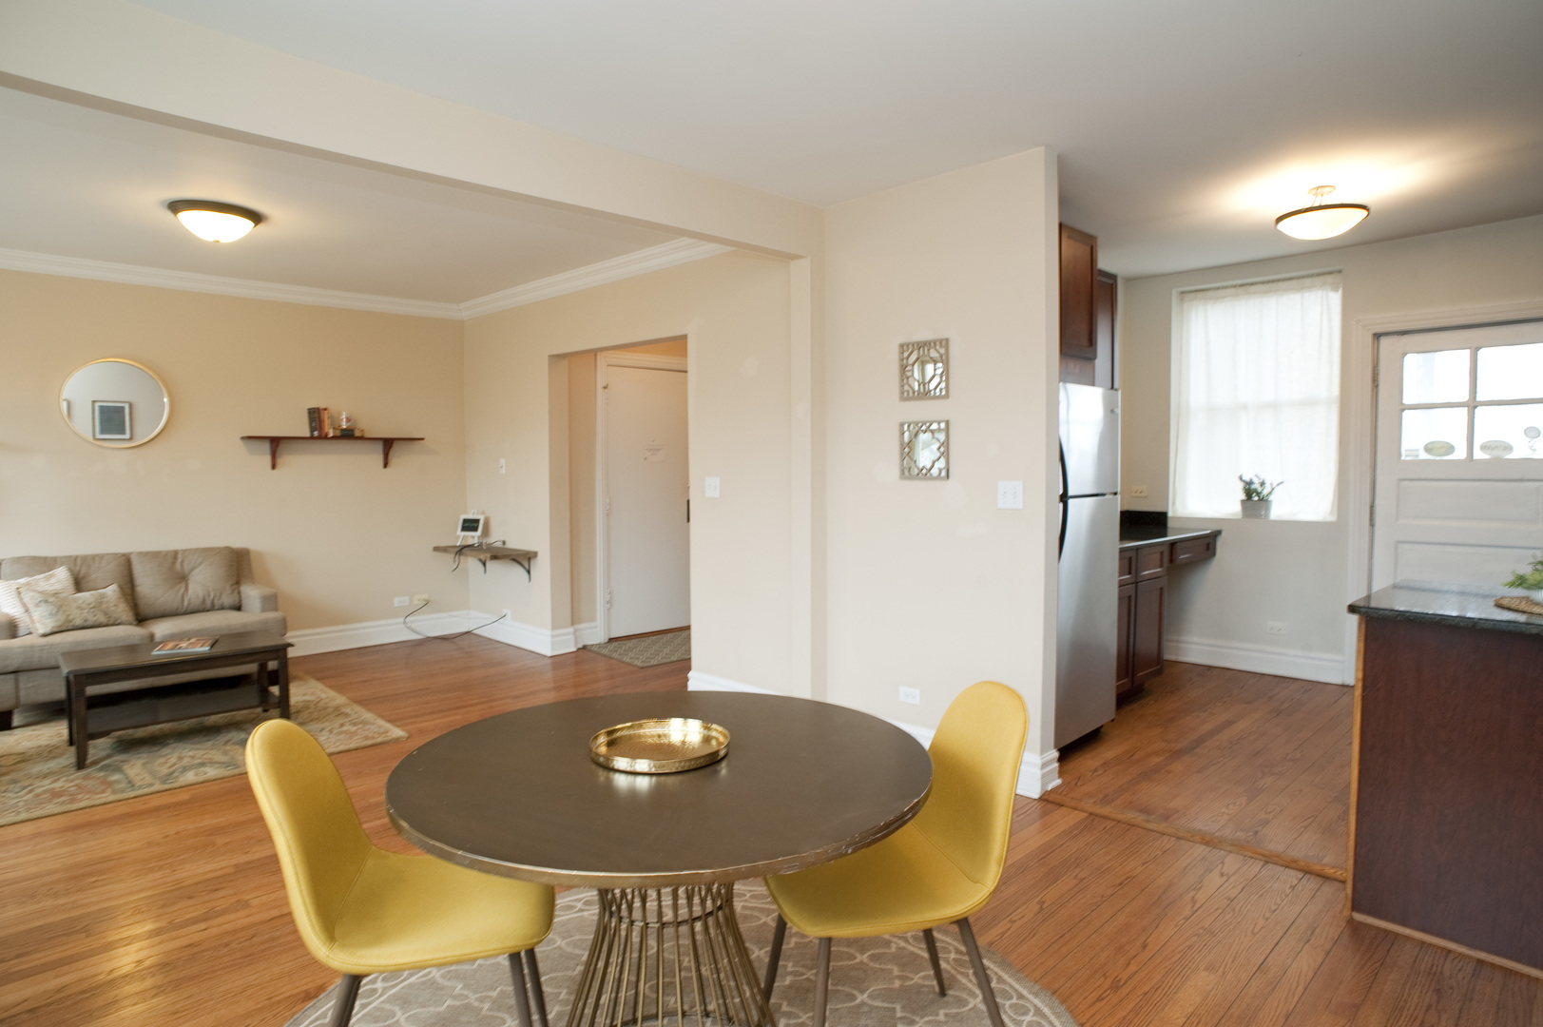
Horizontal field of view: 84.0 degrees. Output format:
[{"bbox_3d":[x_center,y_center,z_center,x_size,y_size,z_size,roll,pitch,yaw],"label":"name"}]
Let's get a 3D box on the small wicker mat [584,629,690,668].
[{"bbox_3d":[-0.615,0.970,6.541,1.450,0.012,0.880,-4,5,-44],"label":"small wicker mat"}]

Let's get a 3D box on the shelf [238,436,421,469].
[{"bbox_3d":[-3.104,-0.431,6.155,0.195,0.223,1.180,3,5,45],"label":"shelf"}]

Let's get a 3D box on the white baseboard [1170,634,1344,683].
[{"bbox_3d":[2.972,0.910,5.396,0.022,0.160,1.060,-4,5,-44],"label":"white baseboard"}]

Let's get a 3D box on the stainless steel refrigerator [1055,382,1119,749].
[{"bbox_3d":[1.192,0.245,4.155,0.745,1.658,0.745,-4,5,-44],"label":"stainless steel refrigerator"}]

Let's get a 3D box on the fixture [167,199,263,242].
[{"bbox_3d":[-2.684,-1.390,4.150,0.385,0.136,0.385,-4,5,-44],"label":"fixture"}]

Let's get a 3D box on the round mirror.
[{"bbox_3d":[-4.057,-0.685,5.314,0.550,0.550,0.030,-4,5,-44],"label":"round mirror"}]

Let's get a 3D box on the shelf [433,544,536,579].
[{"bbox_3d":[-2.132,0.376,6.360,0.360,0.225,0.950,-4,5,-44],"label":"shelf"}]

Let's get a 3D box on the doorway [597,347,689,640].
[{"bbox_3d":[-0.972,-0.139,6.831,0.100,2.220,1.050,3,5,45],"label":"doorway"}]

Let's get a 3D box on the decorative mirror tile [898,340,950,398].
[{"bbox_3d":[0.656,-0.623,3.726,0.256,0.253,0.026,3,5,45],"label":"decorative mirror tile"}]

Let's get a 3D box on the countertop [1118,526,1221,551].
[{"bbox_3d":[2.098,0.159,5.207,0.640,0.032,1.730,3,5,45],"label":"countertop"}]

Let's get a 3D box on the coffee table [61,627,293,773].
[{"bbox_3d":[-2.958,0.899,4.285,0.560,0.450,0.930,3,5,45],"label":"coffee table"}]

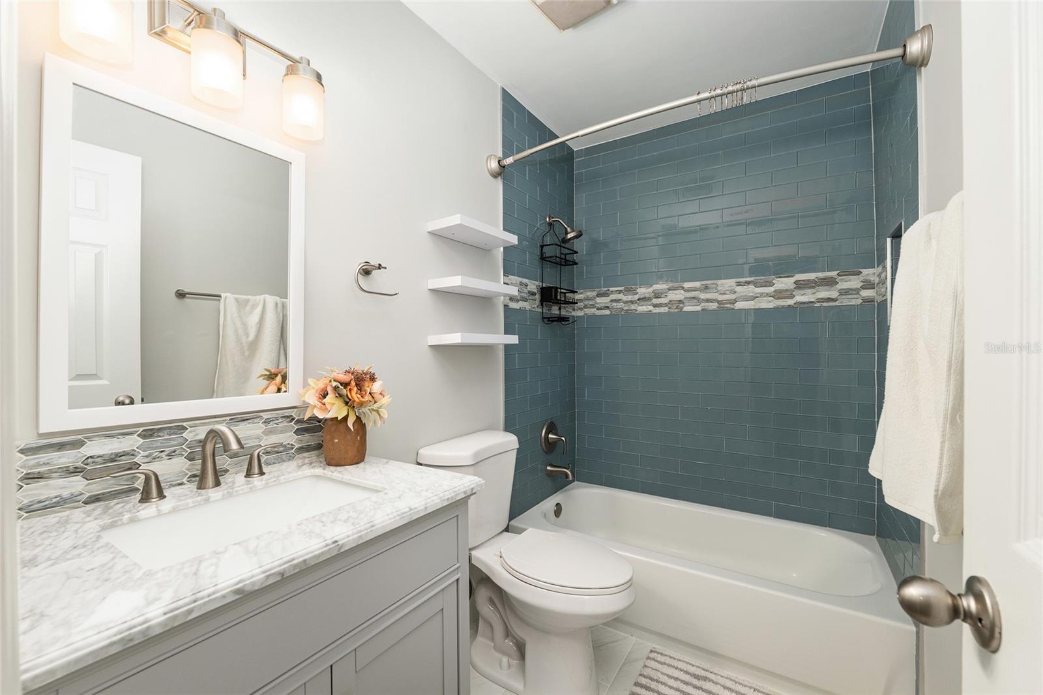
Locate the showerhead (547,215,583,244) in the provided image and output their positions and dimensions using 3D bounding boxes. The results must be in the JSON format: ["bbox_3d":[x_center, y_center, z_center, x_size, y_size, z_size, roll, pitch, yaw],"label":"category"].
[{"bbox_3d":[0.244,-0.681,2.302,0.215,0.180,0.105,0,0,34],"label":"showerhead"}]

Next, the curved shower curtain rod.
[{"bbox_3d":[0.508,-0.869,1.532,1.520,0.110,0.165,0,0,29],"label":"curved shower curtain rod"}]

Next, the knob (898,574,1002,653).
[{"bbox_3d":[0.438,0.267,0.423,0.065,0.067,0.067,0,0,28],"label":"knob"}]

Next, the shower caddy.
[{"bbox_3d":[0.223,-0.426,2.339,0.120,0.590,0.230,0,0,34],"label":"shower caddy"}]

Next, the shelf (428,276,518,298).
[{"bbox_3d":[-0.188,-0.247,1.695,0.174,0.037,0.378,0,0,34],"label":"shelf"}]

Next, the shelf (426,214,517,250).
[{"bbox_3d":[-0.189,-0.472,1.697,0.174,0.037,0.378,0,0,34],"label":"shelf"}]

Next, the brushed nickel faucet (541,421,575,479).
[{"bbox_3d":[0.223,0.586,2.304,0.160,0.305,0.185,0,0,34],"label":"brushed nickel faucet"}]

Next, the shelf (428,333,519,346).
[{"bbox_3d":[-0.188,-0.030,1.694,0.174,0.037,0.378,0,0,34],"label":"shelf"}]

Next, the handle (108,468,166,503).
[{"bbox_3d":[-0.782,0.284,0.829,0.048,0.067,0.094,0,0,34],"label":"handle"}]

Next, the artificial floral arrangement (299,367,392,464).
[{"bbox_3d":[-0.493,0.183,1.136,0.235,0.270,0.245,0,0,34],"label":"artificial floral arrangement"}]

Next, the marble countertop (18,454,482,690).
[{"bbox_3d":[-0.542,0.330,0.815,0.563,0.030,0.785,0,0,34],"label":"marble countertop"}]

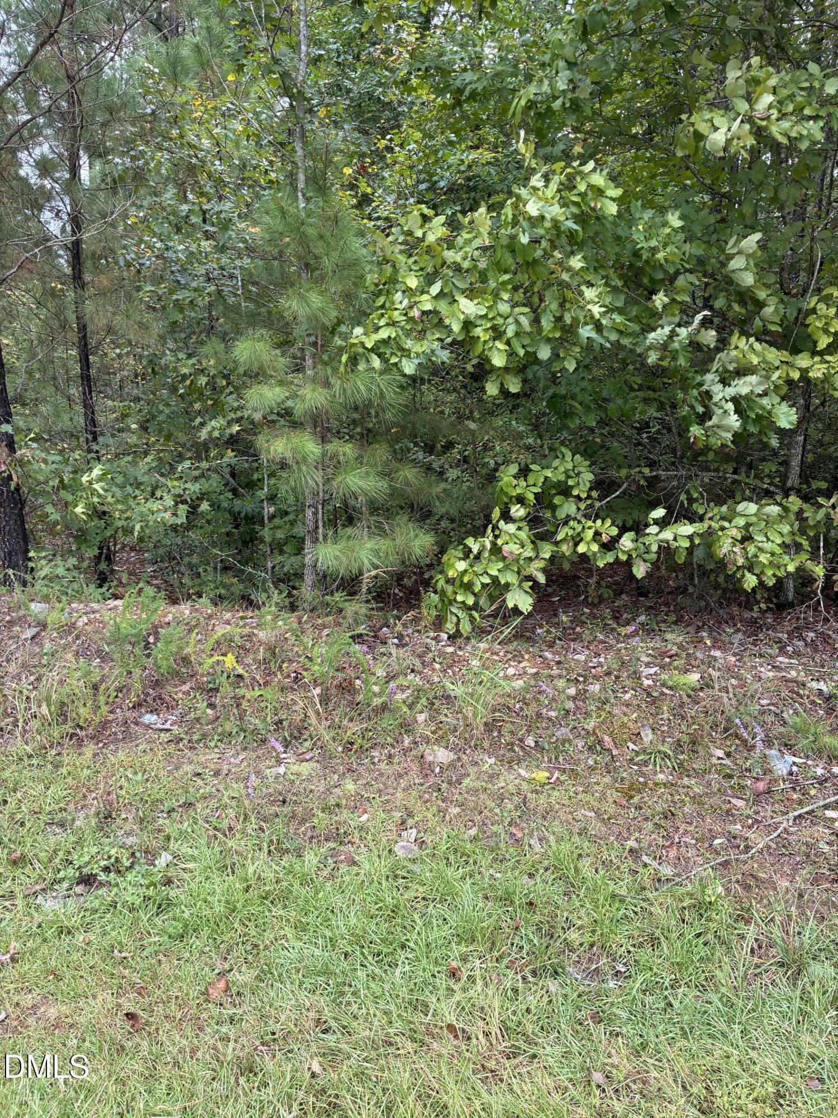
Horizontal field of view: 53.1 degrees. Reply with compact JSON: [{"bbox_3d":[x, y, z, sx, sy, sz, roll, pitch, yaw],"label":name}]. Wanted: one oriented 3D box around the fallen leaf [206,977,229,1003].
[{"bbox_3d":[-0.589,1.258,2.450,0.055,0.027,0.088,3,9,18],"label":"fallen leaf"}]

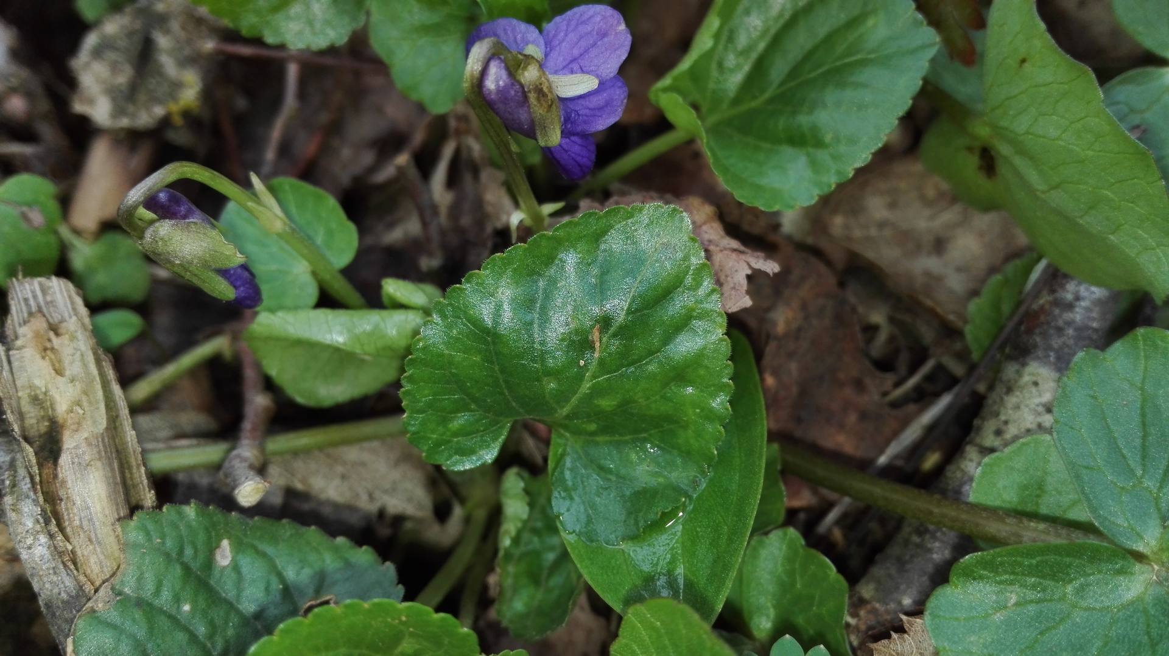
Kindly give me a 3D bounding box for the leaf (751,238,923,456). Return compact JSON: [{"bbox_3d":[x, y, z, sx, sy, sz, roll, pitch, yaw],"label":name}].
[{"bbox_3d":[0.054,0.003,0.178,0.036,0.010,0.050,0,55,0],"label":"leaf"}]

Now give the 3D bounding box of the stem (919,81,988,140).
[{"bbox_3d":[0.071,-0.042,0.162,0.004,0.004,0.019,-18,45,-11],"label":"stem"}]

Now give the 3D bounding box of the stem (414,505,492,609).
[{"bbox_3d":[-0.022,0.039,0.144,0.004,0.004,0.020,33,87,19],"label":"stem"}]

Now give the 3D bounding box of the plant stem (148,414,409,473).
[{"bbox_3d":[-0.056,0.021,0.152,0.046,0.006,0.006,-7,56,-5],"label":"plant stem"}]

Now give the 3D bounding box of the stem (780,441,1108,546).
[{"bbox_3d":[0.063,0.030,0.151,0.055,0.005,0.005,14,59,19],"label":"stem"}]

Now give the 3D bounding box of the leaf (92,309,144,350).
[{"bbox_3d":[-0.100,0.000,0.179,0.011,0.004,0.011,-20,62,-11],"label":"leaf"}]

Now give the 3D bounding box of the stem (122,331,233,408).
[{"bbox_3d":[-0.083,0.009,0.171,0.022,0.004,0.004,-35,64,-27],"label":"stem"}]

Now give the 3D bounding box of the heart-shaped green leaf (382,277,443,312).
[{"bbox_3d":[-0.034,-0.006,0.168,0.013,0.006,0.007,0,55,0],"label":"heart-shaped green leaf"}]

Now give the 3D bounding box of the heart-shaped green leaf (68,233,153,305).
[{"bbox_3d":[-0.101,-0.013,0.181,0.022,0.005,0.018,36,68,17],"label":"heart-shaped green leaf"}]

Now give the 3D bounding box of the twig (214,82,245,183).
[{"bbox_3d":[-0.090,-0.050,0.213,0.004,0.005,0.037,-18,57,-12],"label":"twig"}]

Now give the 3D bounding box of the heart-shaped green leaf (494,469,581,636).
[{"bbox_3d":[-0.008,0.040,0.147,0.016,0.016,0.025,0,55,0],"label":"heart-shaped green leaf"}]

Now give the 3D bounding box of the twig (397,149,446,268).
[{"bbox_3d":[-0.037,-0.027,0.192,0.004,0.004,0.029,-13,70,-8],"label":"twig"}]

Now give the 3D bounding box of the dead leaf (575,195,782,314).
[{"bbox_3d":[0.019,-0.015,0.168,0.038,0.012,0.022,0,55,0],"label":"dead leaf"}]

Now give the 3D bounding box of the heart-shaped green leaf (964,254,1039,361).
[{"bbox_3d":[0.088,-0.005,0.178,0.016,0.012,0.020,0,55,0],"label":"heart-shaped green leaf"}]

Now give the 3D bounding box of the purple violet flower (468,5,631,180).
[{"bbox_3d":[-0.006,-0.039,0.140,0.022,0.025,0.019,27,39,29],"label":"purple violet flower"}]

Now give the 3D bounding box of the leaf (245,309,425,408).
[{"bbox_3d":[-0.046,0.006,0.159,0.037,0.009,0.019,1,73,3],"label":"leaf"}]

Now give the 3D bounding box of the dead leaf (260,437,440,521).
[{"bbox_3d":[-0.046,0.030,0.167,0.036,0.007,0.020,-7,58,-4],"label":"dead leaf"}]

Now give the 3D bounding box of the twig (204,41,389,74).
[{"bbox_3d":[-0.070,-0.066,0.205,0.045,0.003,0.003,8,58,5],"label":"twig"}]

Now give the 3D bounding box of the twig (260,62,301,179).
[{"bbox_3d":[-0.075,-0.052,0.206,0.003,0.003,0.039,0,59,0],"label":"twig"}]

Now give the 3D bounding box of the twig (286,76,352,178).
[{"bbox_3d":[-0.065,-0.050,0.206,0.003,0.003,0.036,11,60,7],"label":"twig"}]

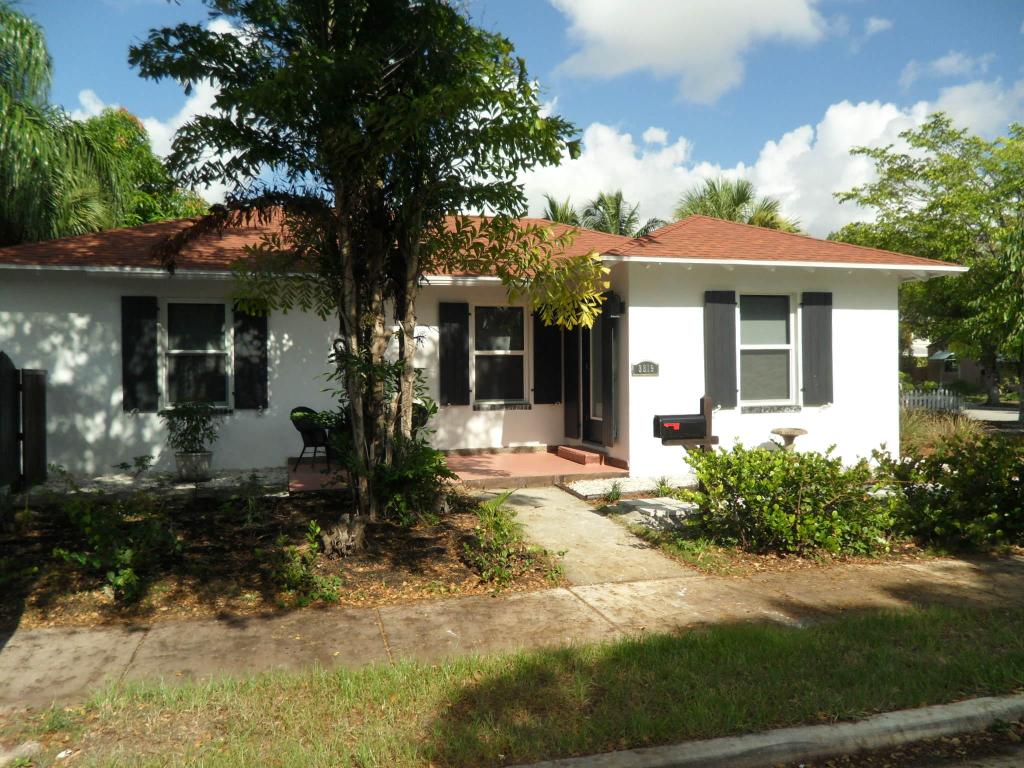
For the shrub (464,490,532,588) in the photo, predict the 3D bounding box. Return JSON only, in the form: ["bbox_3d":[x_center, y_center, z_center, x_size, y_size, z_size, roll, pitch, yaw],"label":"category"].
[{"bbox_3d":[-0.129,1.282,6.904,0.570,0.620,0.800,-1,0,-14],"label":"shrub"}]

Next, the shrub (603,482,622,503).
[{"bbox_3d":[1.196,1.281,9.539,0.230,0.245,0.230,-1,0,0],"label":"shrub"}]

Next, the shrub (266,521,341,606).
[{"bbox_3d":[-1.616,1.342,6.220,0.540,0.560,0.500,-1,0,-14],"label":"shrub"}]

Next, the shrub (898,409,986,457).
[{"bbox_3d":[7.397,0.823,13.837,1.500,0.760,1.200,-1,0,-14],"label":"shrub"}]

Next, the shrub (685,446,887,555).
[{"bbox_3d":[2.776,1.073,8.009,2.050,0.940,1.200,-1,0,-14],"label":"shrub"}]

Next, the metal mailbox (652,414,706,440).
[{"bbox_3d":[1.690,0.437,8.061,0.490,0.249,0.200,-1,0,-14],"label":"metal mailbox"}]

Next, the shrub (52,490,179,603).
[{"bbox_3d":[-3.107,1.252,6.317,0.900,0.730,0.750,-1,0,-14],"label":"shrub"}]

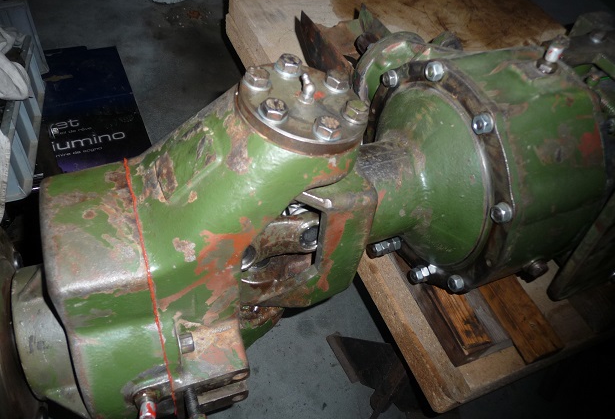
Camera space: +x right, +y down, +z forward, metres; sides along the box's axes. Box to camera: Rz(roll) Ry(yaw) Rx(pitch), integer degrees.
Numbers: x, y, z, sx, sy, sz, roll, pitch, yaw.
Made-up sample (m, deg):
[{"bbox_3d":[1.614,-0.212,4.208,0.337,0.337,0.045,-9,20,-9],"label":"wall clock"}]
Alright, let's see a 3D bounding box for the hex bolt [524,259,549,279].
[{"bbox_3d":[0.251,0.066,0.545,0.021,0.021,0.013,-14,53,-21],"label":"hex bolt"}]

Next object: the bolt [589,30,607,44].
[{"bbox_3d":[0.385,-0.230,0.660,0.021,0.011,0.021,-14,53,-21],"label":"bolt"}]

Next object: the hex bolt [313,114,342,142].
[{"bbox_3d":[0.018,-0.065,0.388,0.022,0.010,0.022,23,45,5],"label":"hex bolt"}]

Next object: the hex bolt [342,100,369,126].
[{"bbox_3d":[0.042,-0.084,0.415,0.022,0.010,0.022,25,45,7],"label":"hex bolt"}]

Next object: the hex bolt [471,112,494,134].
[{"bbox_3d":[0.169,-0.082,0.480,0.011,0.018,0.018,-16,57,-22],"label":"hex bolt"}]

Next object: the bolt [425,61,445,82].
[{"bbox_3d":[0.132,-0.145,0.523,0.011,0.018,0.018,-16,57,-22],"label":"bolt"}]

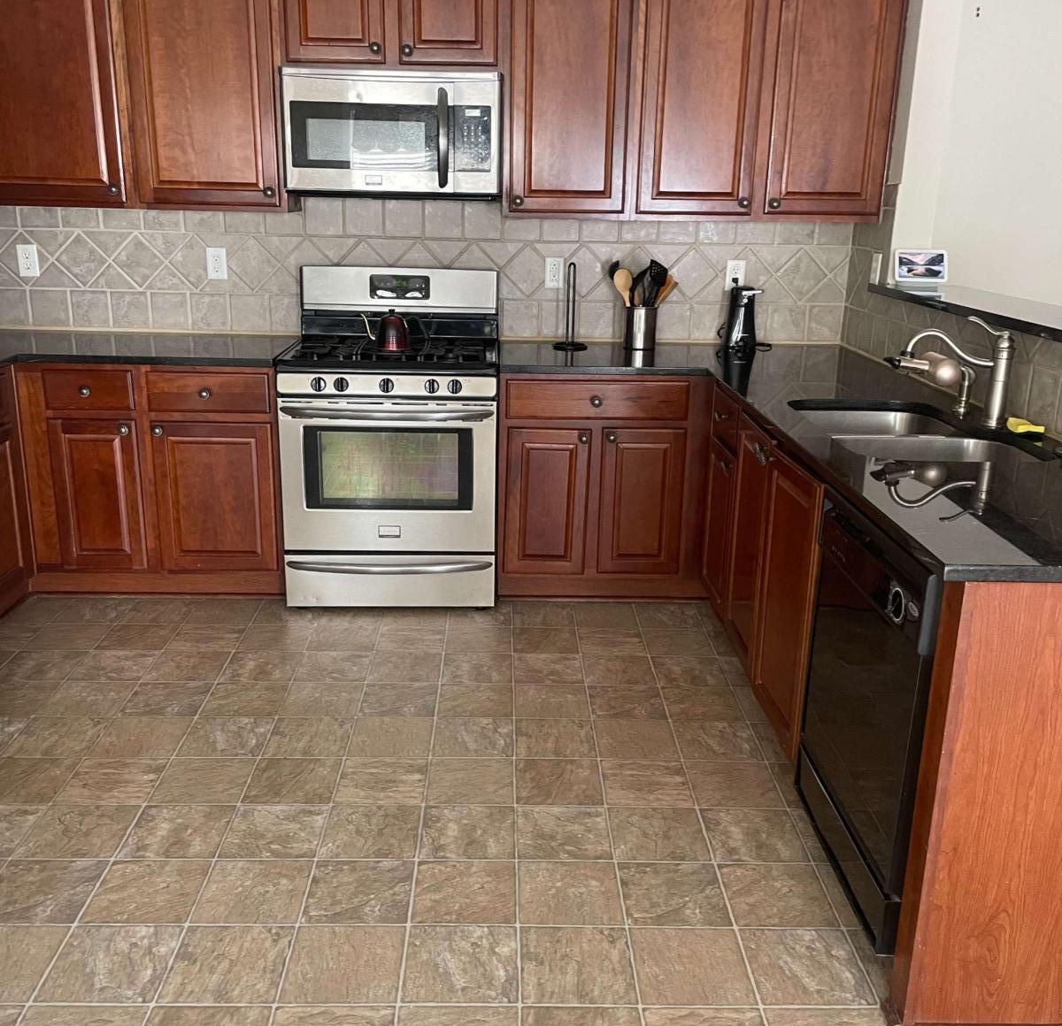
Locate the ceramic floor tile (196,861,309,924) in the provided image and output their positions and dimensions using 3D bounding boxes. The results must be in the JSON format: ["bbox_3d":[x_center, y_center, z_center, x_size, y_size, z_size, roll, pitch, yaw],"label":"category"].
[{"bbox_3d":[-0.607,0.836,2.344,0.222,0.010,0.222,1,17,-2],"label":"ceramic floor tile"}]

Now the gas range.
[{"bbox_3d":[-0.506,-0.292,4.009,0.758,1.185,0.693,1,17,-2],"label":"gas range"}]

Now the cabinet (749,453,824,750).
[{"bbox_3d":[0.951,0.217,2.748,0.600,0.750,0.460,1,17,-2],"label":"cabinet"}]

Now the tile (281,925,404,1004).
[{"bbox_3d":[-0.370,0.907,2.129,0.228,0.010,0.227,1,17,-2],"label":"tile"}]

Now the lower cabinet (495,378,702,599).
[{"bbox_3d":[0.246,-0.146,4.121,0.739,0.875,0.615,1,17,-2],"label":"lower cabinet"}]

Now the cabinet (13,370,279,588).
[{"bbox_3d":[-1.357,-0.177,4.083,0.896,0.867,0.623,1,17,-1],"label":"cabinet"}]

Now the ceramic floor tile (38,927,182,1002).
[{"bbox_3d":[-0.832,0.901,2.115,0.228,0.010,0.227,1,17,-2],"label":"ceramic floor tile"}]

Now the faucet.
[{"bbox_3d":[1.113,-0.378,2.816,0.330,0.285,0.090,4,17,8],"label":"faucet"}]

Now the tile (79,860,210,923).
[{"bbox_3d":[-0.829,0.828,2.312,0.226,0.010,0.226,1,17,-2],"label":"tile"}]

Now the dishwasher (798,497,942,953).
[{"bbox_3d":[0.958,0.430,2.218,0.603,0.843,0.601,1,17,-2],"label":"dishwasher"}]

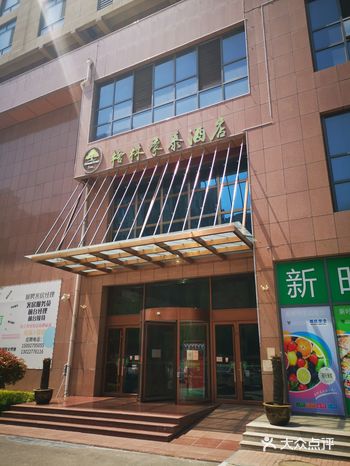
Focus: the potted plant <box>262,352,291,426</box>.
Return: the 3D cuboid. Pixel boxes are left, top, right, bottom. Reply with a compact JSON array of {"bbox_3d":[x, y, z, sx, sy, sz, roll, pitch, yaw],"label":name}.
[{"bbox_3d":[2.240,3.451,8.048,0.614,1.383,0.614,-9,-21,25],"label":"potted plant"}]

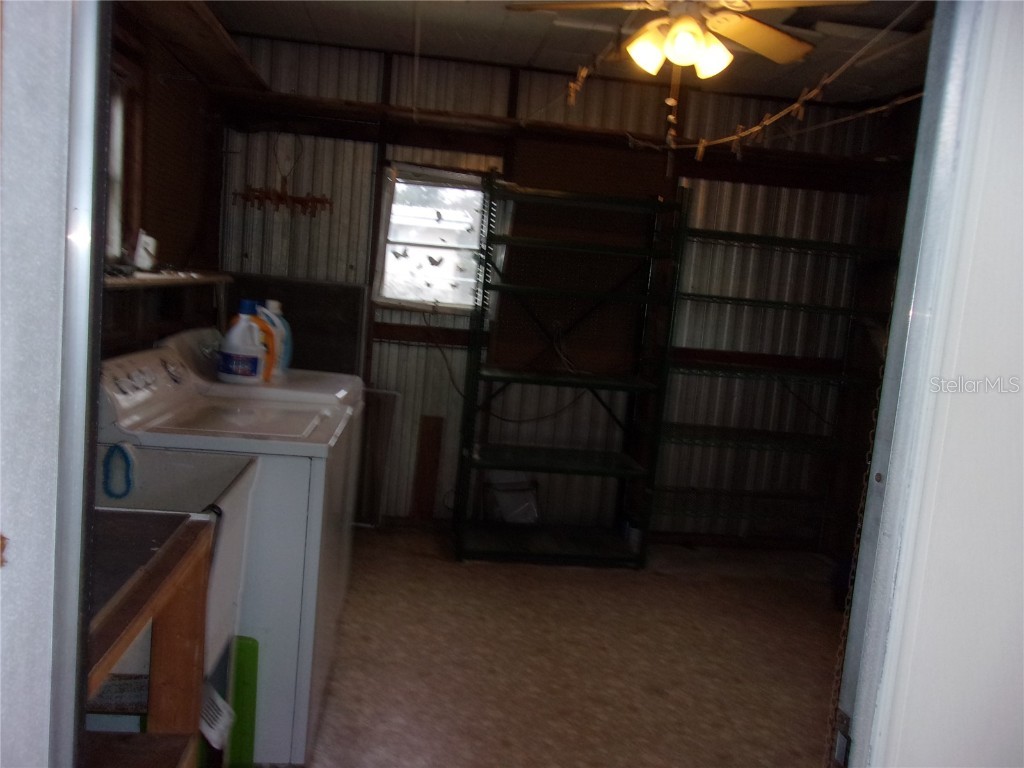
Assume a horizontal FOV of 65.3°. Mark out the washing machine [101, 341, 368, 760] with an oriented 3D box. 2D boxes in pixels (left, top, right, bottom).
[{"bbox_3d":[-0.877,0.459,2.407,0.658,1.054,0.667,4,6,-7],"label":"washing machine"}]

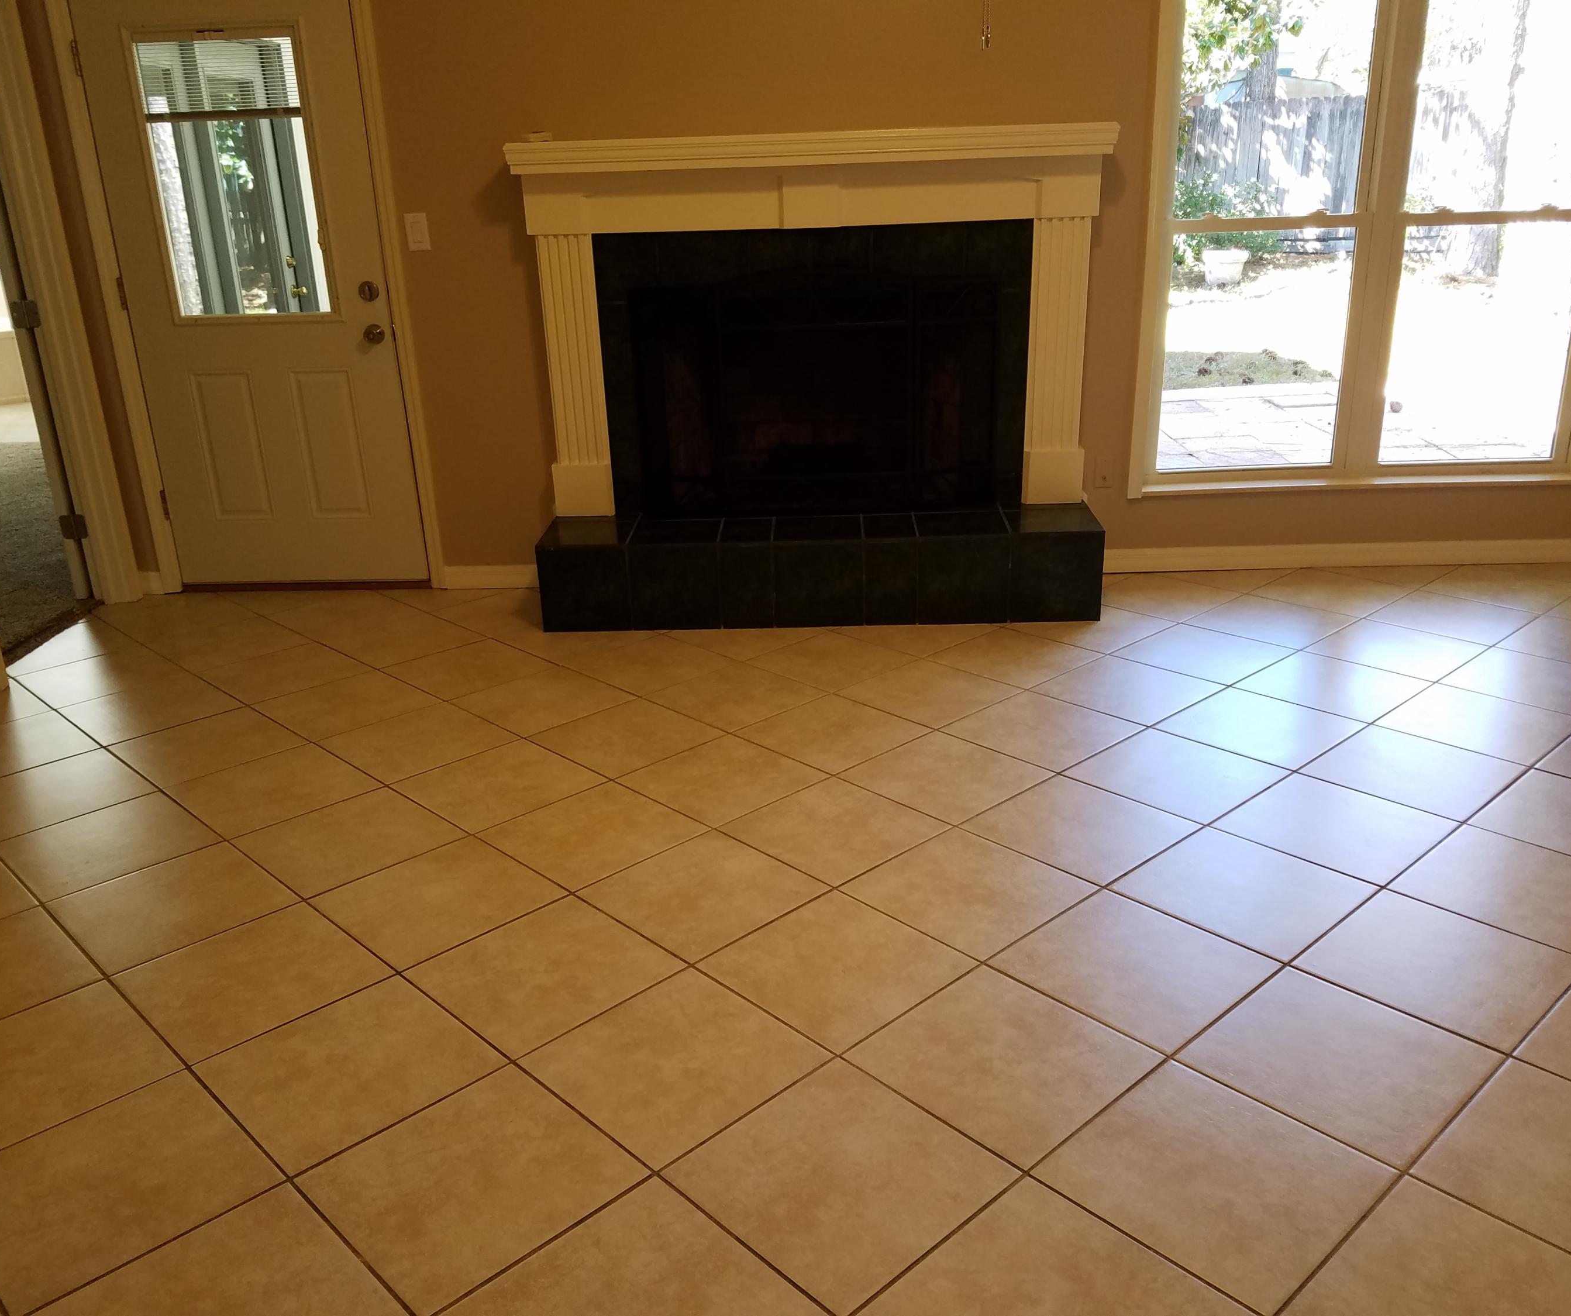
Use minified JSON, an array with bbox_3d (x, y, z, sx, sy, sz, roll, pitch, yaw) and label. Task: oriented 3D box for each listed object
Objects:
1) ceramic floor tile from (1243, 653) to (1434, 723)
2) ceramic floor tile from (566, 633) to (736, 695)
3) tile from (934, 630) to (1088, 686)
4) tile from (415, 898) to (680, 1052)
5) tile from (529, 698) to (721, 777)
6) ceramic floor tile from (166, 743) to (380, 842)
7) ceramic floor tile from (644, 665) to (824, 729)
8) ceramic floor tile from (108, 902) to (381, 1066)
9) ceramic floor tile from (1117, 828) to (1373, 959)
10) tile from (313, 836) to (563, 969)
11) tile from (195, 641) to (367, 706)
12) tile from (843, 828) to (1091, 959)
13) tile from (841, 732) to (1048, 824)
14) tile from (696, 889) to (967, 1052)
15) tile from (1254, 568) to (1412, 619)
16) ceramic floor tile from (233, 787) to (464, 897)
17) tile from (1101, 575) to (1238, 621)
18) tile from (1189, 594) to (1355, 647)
[{"bbox_3d":[1.630,0.084,3.929,0.405,0.010,0.405,-19,26,-39],"label":"ceramic floor tile"},{"bbox_3d":[-0.421,0.025,4.124,0.396,0.010,0.396,-19,26,-39],"label":"ceramic floor tile"},{"bbox_3d":[0.723,-0.001,4.112,0.397,0.010,0.397,-19,26,-40],"label":"tile"},{"bbox_3d":[-0.463,0.602,2.533,0.396,0.010,0.396,-19,26,-39],"label":"tile"},{"bbox_3d":[-0.463,0.227,3.722,0.404,0.010,0.404,-20,26,-40],"label":"tile"},{"bbox_3d":[-1.305,0.337,3.373,0.397,0.010,0.397,-19,26,-40],"label":"ceramic floor tile"},{"bbox_3d":[-0.147,0.118,3.935,0.396,0.010,0.396,-19,26,-40],"label":"ceramic floor tile"},{"bbox_3d":[-1.051,0.631,2.602,0.396,0.010,0.396,-19,26,-40],"label":"ceramic floor tile"},{"bbox_3d":[0.935,0.472,2.687,0.397,0.010,0.397,-19,26,-39],"label":"ceramic floor tile"},{"bbox_3d":[-0.731,0.506,2.748,0.397,0.010,0.397,-19,26,-40],"label":"tile"},{"bbox_3d":[-1.568,0.043,4.119,0.397,0.010,0.397,-20,26,-40],"label":"tile"},{"bbox_3d":[0.401,0.511,2.859,0.400,0.010,0.400,-19,26,-40],"label":"tile"},{"bbox_3d":[0.419,0.311,3.410,0.403,0.010,0.403,-19,26,-40],"label":"tile"},{"bbox_3d":[0.095,0.582,2.458,0.397,0.010,0.397,-19,26,-40],"label":"tile"},{"bbox_3d":[1.897,-0.217,4.571,0.396,0.010,0.396,-19,26,-39],"label":"tile"},{"bbox_3d":[-1.063,0.440,3.186,0.401,0.010,0.401,-20,26,-40],"label":"ceramic floor tile"},{"bbox_3d":[1.320,-0.211,4.634,0.397,0.010,0.397,-19,26,-40],"label":"tile"},{"bbox_3d":[1.633,-0.119,4.420,0.396,0.010,0.396,-19,26,-40],"label":"tile"}]

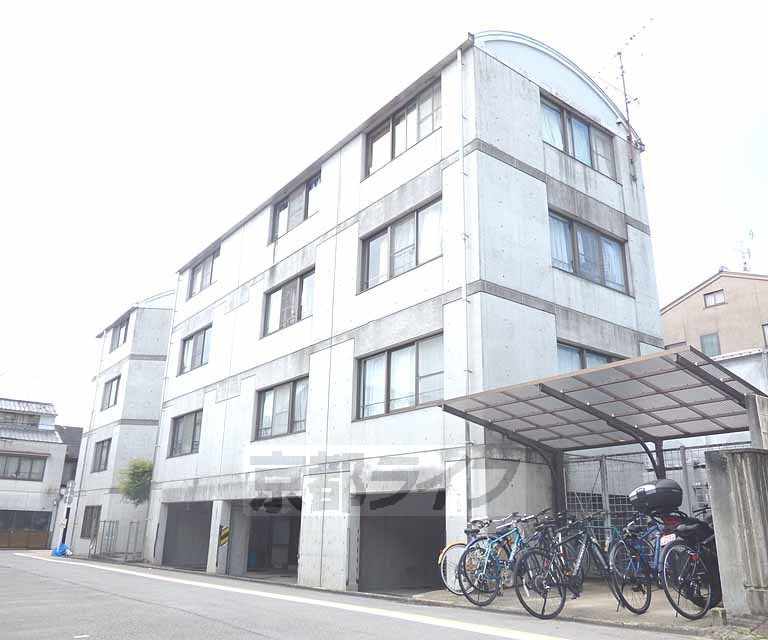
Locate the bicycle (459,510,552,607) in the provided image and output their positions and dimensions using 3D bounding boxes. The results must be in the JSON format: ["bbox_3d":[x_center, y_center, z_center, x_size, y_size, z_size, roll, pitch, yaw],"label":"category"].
[{"bbox_3d":[1.596,3.180,7.925,1.670,1.030,0.580,18,-25,-39],"label":"bicycle"}]

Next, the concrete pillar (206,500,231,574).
[{"bbox_3d":[-4.381,5.792,16.035,0.283,1.808,0.566,15,-23,-36],"label":"concrete pillar"}]

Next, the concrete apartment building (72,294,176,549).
[{"bbox_3d":[-10.814,5.198,29.428,5.757,11.595,6.666,15,-23,-36],"label":"concrete apartment building"}]

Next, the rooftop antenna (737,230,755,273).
[{"bbox_3d":[13.839,-2.490,22.968,0.650,1.800,0.750,7,-19,-17],"label":"rooftop antenna"}]

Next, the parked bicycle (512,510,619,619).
[{"bbox_3d":[2.075,2.703,6.660,1.680,1.040,0.600,16,-24,-36],"label":"parked bicycle"}]

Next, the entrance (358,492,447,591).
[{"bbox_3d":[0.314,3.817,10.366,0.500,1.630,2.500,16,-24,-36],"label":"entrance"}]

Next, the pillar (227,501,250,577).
[{"bbox_3d":[-4.011,5.903,16.268,0.566,1.798,0.505,15,-23,-36],"label":"pillar"}]

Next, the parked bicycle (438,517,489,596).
[{"bbox_3d":[1.426,3.313,8.520,1.720,1.020,0.570,17,-24,-39],"label":"parked bicycle"}]

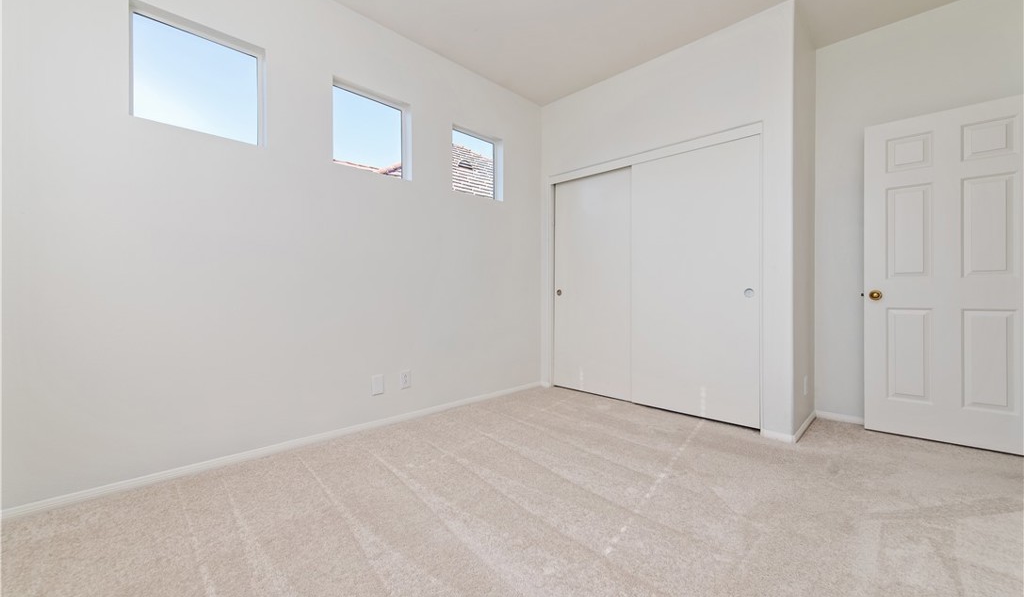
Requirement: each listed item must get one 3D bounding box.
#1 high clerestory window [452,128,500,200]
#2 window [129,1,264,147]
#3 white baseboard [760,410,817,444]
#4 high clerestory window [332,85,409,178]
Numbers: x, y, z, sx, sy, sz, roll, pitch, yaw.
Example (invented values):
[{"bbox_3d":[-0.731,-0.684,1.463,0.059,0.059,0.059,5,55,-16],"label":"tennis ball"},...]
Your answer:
[{"bbox_3d":[-0.321,-1.139,3.414,0.100,0.549,0.557,1,1,45],"label":"high clerestory window"},{"bbox_3d":[-1.630,-1.128,2.098,0.100,0.549,0.557,1,1,45],"label":"window"},{"bbox_3d":[1.951,0.871,2.799,0.197,0.052,0.735,1,1,45],"label":"white baseboard"},{"bbox_3d":[-0.976,-1.133,2.756,0.100,0.549,0.557,1,1,45],"label":"high clerestory window"}]

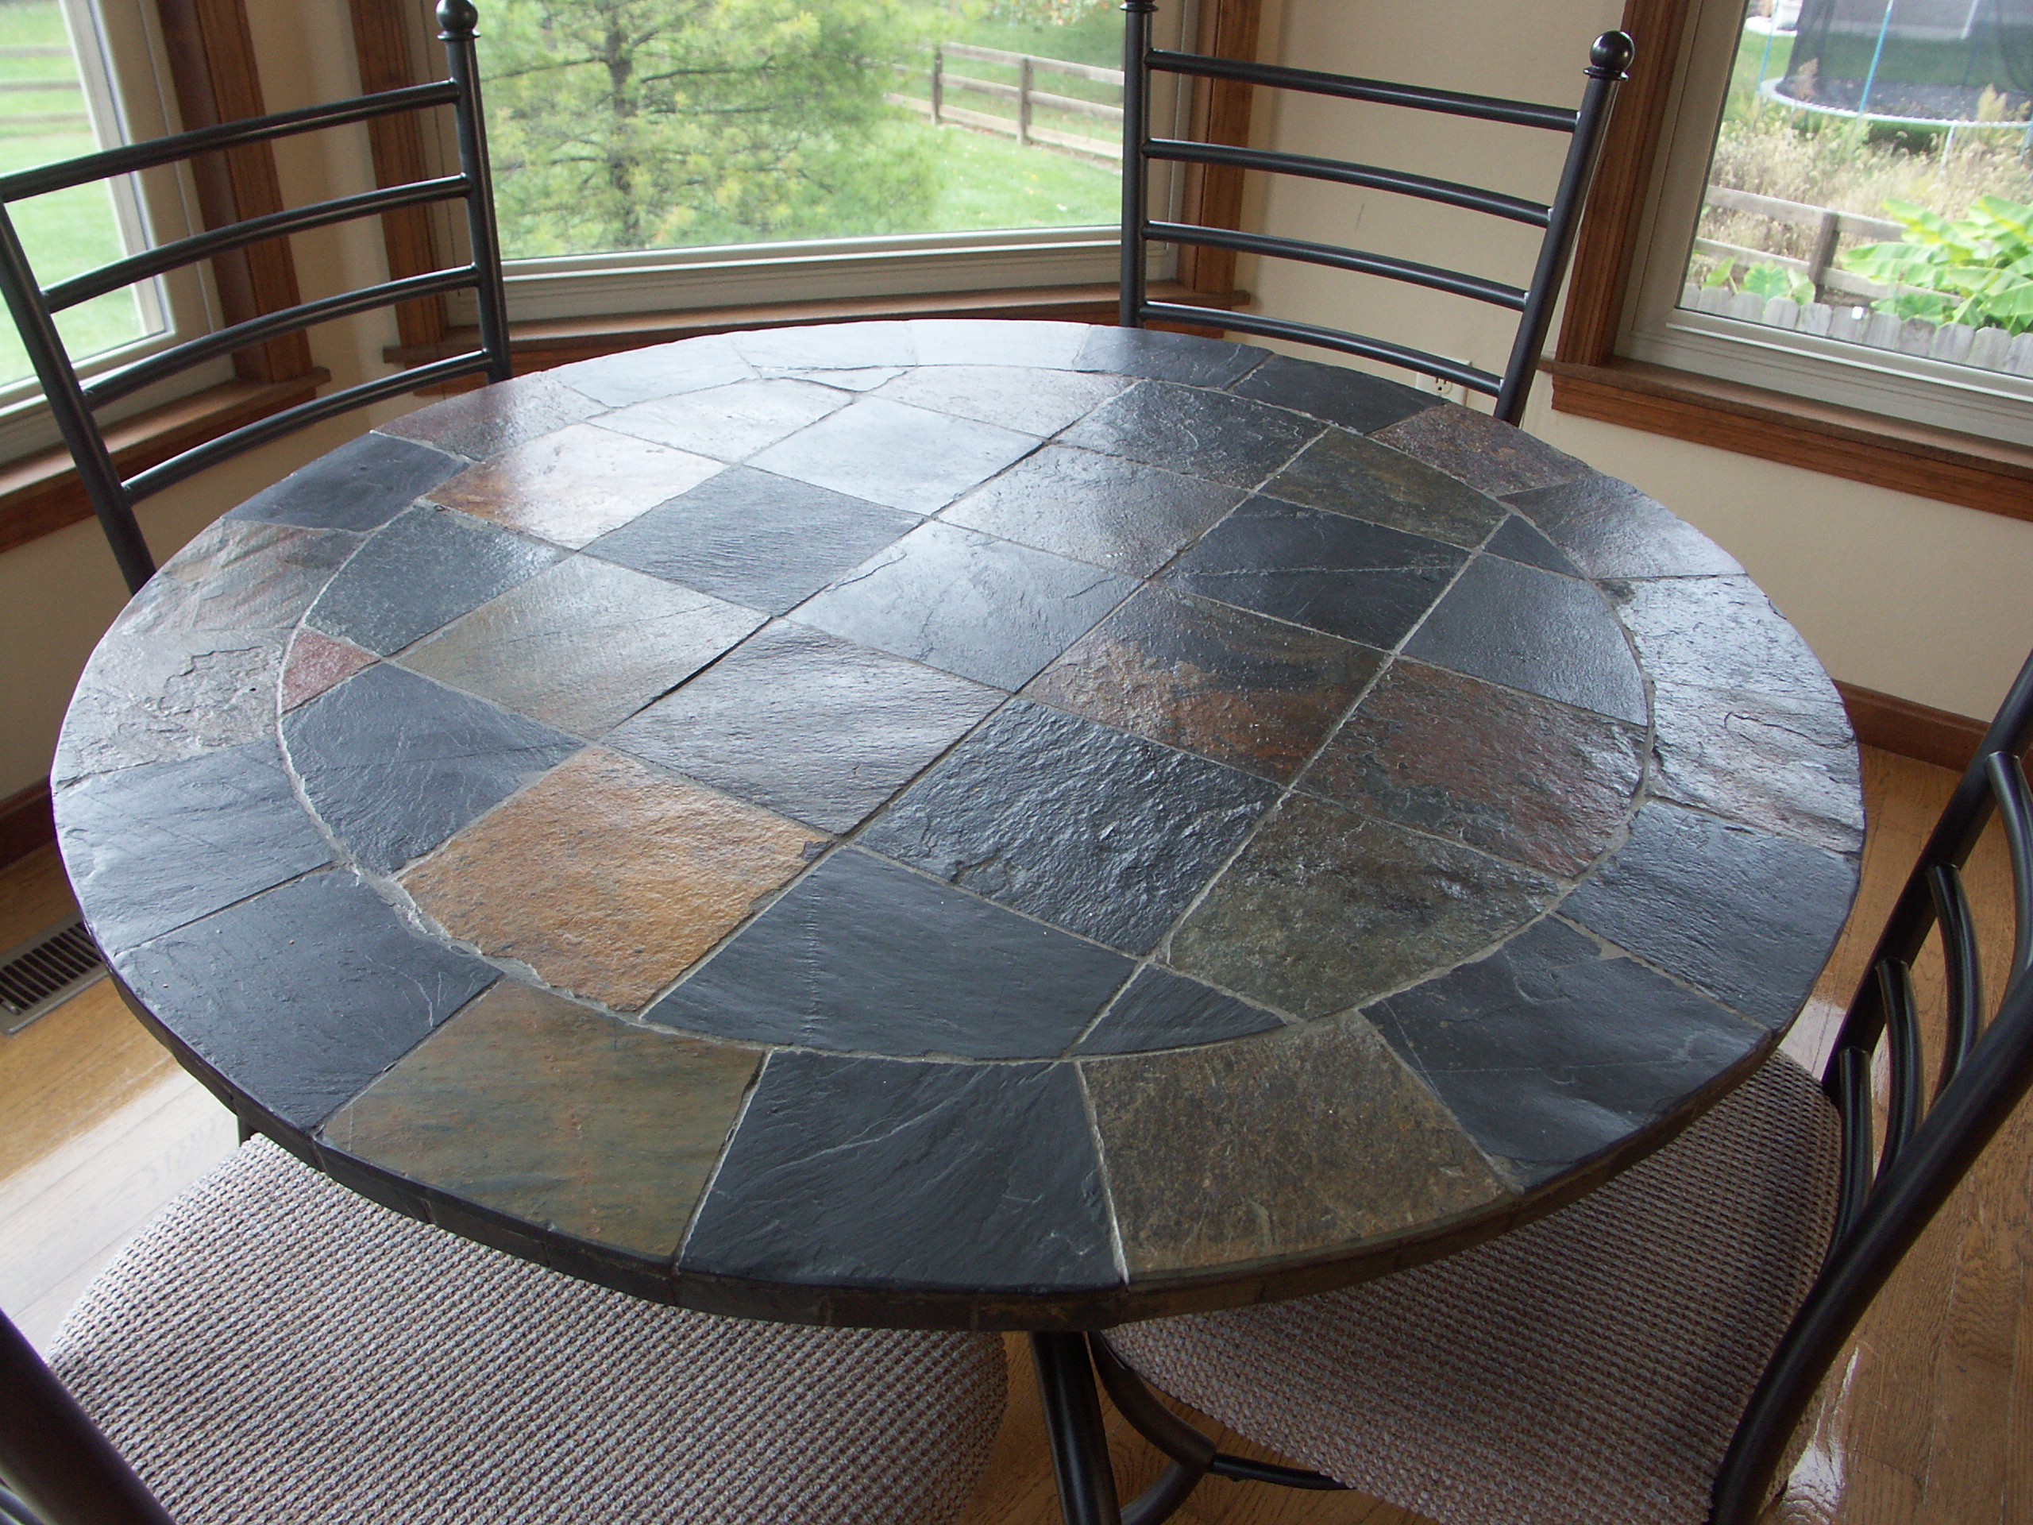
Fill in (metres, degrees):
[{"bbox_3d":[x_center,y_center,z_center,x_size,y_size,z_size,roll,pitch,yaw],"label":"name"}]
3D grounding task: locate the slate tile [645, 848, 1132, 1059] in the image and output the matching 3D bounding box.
[{"bbox_3d":[-0.056,0.115,0.804,0.187,0.011,0.156,20,38,24],"label":"slate tile"}]

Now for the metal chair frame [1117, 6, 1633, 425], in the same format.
[{"bbox_3d":[0.240,-0.218,1.780,0.510,1.075,0.550,18,37,22],"label":"metal chair frame"}]

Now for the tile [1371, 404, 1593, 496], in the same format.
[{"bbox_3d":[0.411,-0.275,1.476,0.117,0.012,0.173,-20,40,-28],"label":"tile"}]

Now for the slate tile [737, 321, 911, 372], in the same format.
[{"bbox_3d":[-0.171,-0.376,1.512,0.172,0.011,0.122,-6,35,-11],"label":"slate tile"}]

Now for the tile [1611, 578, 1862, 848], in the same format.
[{"bbox_3d":[0.505,-0.048,1.172,0.150,0.012,0.360,7,35,7],"label":"tile"}]

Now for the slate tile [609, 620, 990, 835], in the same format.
[{"bbox_3d":[-0.139,-0.025,1.101,0.192,0.012,0.194,19,38,23],"label":"slate tile"}]

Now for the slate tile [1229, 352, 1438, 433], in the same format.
[{"bbox_3d":[0.275,-0.323,1.456,0.173,0.011,0.112,25,41,30],"label":"slate tile"}]

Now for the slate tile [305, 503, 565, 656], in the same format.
[{"bbox_3d":[-0.423,-0.125,1.135,0.145,0.011,0.170,20,38,24],"label":"slate tile"}]

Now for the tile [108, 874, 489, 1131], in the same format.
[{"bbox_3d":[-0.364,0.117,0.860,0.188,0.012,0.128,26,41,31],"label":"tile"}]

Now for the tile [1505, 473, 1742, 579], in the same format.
[{"bbox_3d":[0.497,-0.192,1.382,0.124,0.012,0.193,-6,35,-12],"label":"tile"}]

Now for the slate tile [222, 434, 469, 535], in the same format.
[{"bbox_3d":[-0.499,-0.208,1.252,0.110,0.011,0.168,12,36,14],"label":"slate tile"}]

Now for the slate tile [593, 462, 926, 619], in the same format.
[{"bbox_3d":[-0.207,-0.176,1.319,0.191,0.012,0.197,20,38,24],"label":"slate tile"}]

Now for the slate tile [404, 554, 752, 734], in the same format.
[{"bbox_3d":[-0.281,-0.077,1.073,0.165,0.011,0.168,20,38,24],"label":"slate tile"}]

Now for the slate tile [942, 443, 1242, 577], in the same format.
[{"bbox_3d":[0.061,-0.192,1.255,0.169,0.011,0.170,20,38,24],"label":"slate tile"}]

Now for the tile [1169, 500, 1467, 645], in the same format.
[{"bbox_3d":[0.217,-0.137,1.183,0.171,0.011,0.161,20,38,24],"label":"tile"}]

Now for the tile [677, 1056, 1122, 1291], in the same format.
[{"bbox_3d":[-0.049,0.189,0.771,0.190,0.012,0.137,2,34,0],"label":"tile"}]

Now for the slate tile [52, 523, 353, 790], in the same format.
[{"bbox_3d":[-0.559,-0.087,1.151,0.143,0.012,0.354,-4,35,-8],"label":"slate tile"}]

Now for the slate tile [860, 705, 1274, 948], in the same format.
[{"bbox_3d":[0.035,0.037,0.999,0.190,0.012,0.188,20,38,24],"label":"slate tile"}]

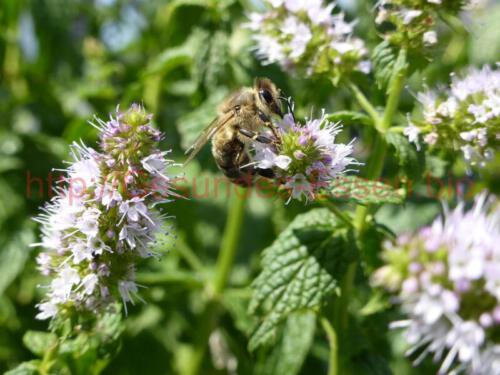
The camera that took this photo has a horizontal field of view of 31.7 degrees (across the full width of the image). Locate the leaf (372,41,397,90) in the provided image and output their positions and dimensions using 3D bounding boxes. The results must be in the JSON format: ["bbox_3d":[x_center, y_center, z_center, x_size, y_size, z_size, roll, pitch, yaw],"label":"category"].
[{"bbox_3d":[0.019,-0.017,0.125,0.003,0.007,0.003,8,6,14],"label":"leaf"}]

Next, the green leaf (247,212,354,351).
[{"bbox_3d":[0.007,0.013,0.120,0.012,0.021,0.007,31,-16,3],"label":"green leaf"}]

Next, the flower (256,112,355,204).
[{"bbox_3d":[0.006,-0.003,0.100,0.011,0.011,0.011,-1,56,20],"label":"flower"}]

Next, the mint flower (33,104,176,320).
[{"bbox_3d":[-0.016,0.003,0.100,0.015,0.025,0.015,14,9,0],"label":"mint flower"}]

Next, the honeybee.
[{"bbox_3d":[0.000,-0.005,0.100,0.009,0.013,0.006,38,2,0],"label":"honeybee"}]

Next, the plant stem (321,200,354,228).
[{"bbox_3d":[0.012,0.004,0.120,0.006,0.001,0.001,39,0,-9],"label":"plant stem"}]

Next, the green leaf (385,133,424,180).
[{"bbox_3d":[0.019,-0.004,0.108,0.004,0.007,0.003,-31,-7,-29],"label":"green leaf"}]

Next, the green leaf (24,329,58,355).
[{"bbox_3d":[-0.029,0.021,0.121,0.004,0.003,0.002,-6,15,-1],"label":"green leaf"}]

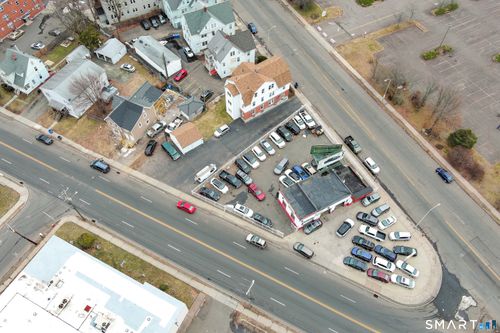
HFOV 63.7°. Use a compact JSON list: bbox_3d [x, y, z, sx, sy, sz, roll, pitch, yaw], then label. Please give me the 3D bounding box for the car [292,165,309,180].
[{"bbox_3d":[12.126,1.377,97.419,1.850,1.600,4.550,-37,64,-21],"label":"car"}]

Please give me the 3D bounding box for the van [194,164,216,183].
[{"bbox_3d":[-10.568,1.540,98.449,1.980,2.050,5.450,36,62,22],"label":"van"}]

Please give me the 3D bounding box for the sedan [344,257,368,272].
[{"bbox_3d":[22.264,20.537,84.801,4.947,1.450,1.838,21,57,14],"label":"sedan"}]

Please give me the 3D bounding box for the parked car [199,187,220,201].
[{"bbox_3d":[-9.424,6.311,94.517,4.800,1.450,1.850,20,60,13],"label":"parked car"}]

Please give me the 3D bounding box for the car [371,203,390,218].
[{"bbox_3d":[30.243,9.956,93.102,4.400,1.520,1.780,-25,59,-16],"label":"car"}]

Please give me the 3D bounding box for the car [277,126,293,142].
[{"bbox_3d":[9.057,-8.515,105.874,1.800,1.470,4.550,-32,61,-20],"label":"car"}]

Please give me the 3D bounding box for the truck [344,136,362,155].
[{"bbox_3d":[25.863,-5.675,101.683,1.950,1.800,5.250,-29,62,-17],"label":"truck"}]

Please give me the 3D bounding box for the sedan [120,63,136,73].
[{"bbox_3d":[-36.430,-29.573,120.021,4.692,1.450,1.818,22,57,15],"label":"sedan"}]

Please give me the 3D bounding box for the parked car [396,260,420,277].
[{"bbox_3d":[33.074,21.402,84.689,4.750,1.450,1.820,28,62,17],"label":"parked car"}]

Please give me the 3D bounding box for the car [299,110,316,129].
[{"bbox_3d":[15.474,-13.047,108.531,1.970,1.850,5.610,-23,58,-16],"label":"car"}]

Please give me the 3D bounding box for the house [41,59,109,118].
[{"bbox_3d":[-49.105,-22.440,112.351,11.200,7.900,14.400,22,59,15],"label":"house"}]

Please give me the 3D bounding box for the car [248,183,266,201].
[{"bbox_3d":[1.627,5.871,94.925,1.838,1.680,5.100,-35,62,-23],"label":"car"}]

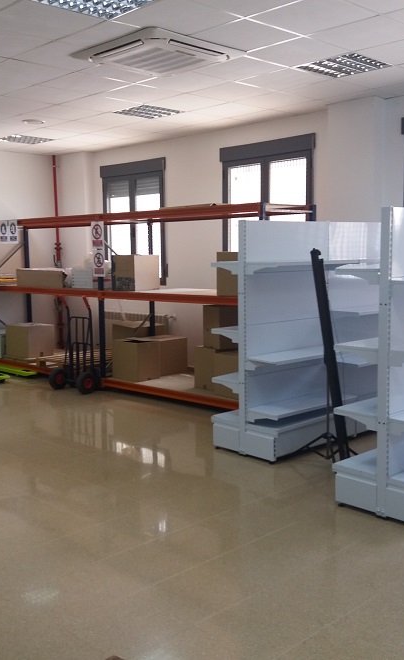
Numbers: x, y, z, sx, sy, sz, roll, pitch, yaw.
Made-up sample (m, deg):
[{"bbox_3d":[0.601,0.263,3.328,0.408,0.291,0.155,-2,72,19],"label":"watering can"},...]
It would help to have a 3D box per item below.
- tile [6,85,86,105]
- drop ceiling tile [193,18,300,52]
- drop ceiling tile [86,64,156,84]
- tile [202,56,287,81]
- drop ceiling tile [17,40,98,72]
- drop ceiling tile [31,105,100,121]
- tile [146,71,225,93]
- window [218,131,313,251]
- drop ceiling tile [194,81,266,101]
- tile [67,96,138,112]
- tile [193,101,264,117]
[{"bbox_3d":[-1.417,-2.155,6.515,0.600,0.025,0.600,-7,9,-44],"label":"tile"},{"bbox_3d":[0.268,-1.994,4.830,0.600,0.025,0.600,-7,9,-44],"label":"drop ceiling tile"},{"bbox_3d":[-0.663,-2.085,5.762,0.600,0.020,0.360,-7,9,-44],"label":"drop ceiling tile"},{"bbox_3d":[0.270,-2.091,5.673,0.600,0.020,0.600,-7,9,-44],"label":"tile"},{"bbox_3d":[-1.002,-2.016,5.246,0.600,0.025,0.600,-7,9,-44],"label":"drop ceiling tile"},{"bbox_3d":[-1.410,-2.257,7.374,0.600,0.025,0.600,-7,9,-44],"label":"drop ceiling tile"},{"bbox_3d":[-0.146,-2.130,6.098,0.600,0.020,0.600,-7,9,-44],"label":"tile"},{"bbox_3d":[0.742,-1.320,8.153,0.120,1.675,1.395,-7,9,-44],"label":"window"},{"bbox_3d":[0.273,-2.187,6.516,0.600,0.020,0.600,-7,9,-44],"label":"drop ceiling tile"},{"bbox_3d":[-0.989,-2.211,6.948,0.600,0.020,0.600,-7,9,-44],"label":"tile"},{"bbox_3d":[0.276,-2.283,7.359,0.600,0.020,0.600,-7,9,-44],"label":"tile"}]

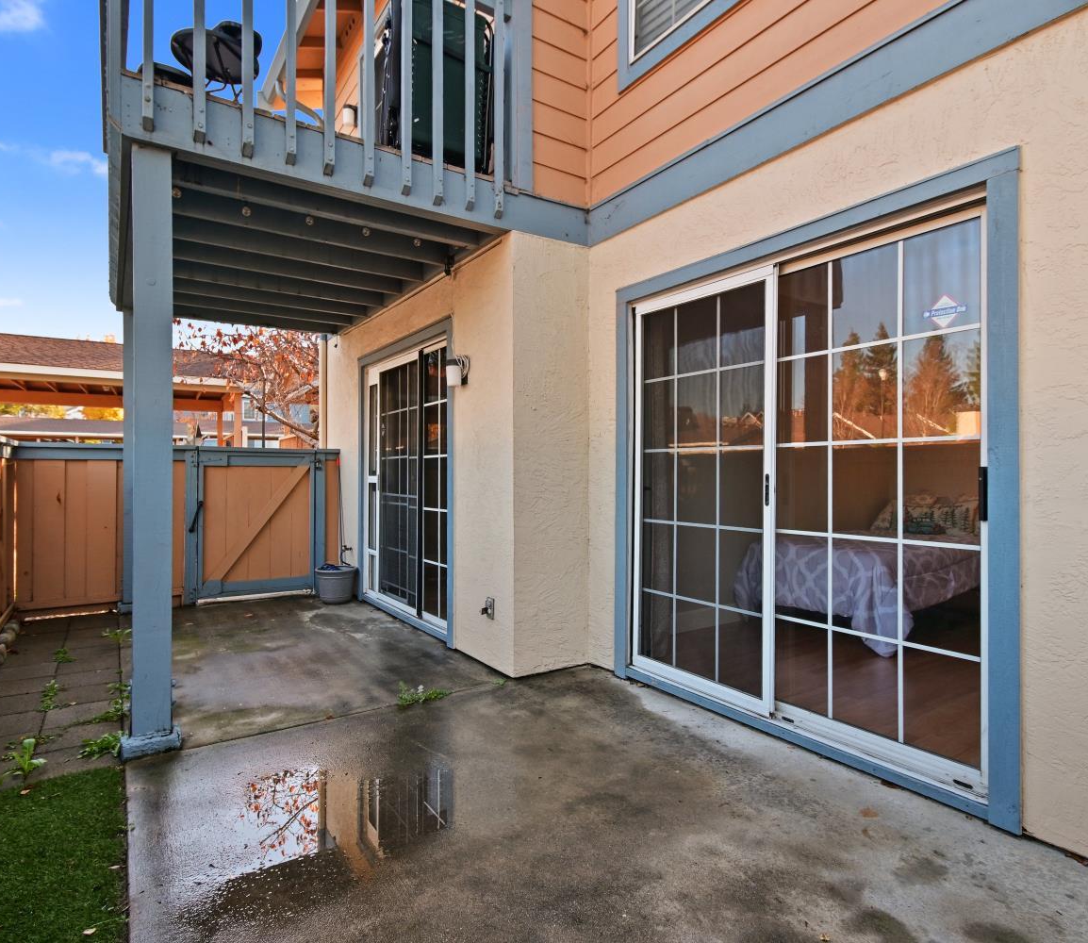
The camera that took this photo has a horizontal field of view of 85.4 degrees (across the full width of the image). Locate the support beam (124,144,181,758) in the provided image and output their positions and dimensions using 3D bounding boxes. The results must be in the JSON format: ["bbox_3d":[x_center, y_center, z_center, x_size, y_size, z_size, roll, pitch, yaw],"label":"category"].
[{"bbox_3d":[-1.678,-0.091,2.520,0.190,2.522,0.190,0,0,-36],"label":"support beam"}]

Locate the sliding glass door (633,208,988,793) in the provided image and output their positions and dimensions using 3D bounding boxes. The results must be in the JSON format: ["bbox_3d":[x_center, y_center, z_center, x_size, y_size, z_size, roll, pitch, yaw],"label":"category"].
[{"bbox_3d":[1.009,0.082,2.665,0.100,2.050,1.683,0,0,-36],"label":"sliding glass door"}]

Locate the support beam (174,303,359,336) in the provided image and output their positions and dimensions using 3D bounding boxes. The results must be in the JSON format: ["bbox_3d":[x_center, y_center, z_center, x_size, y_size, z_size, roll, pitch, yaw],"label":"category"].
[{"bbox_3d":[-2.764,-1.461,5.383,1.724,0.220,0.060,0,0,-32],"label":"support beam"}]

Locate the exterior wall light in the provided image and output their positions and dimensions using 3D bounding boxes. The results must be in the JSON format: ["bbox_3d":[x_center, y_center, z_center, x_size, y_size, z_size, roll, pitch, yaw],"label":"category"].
[{"bbox_3d":[-0.552,-0.635,3.724,0.135,0.195,0.110,0,0,-36],"label":"exterior wall light"}]

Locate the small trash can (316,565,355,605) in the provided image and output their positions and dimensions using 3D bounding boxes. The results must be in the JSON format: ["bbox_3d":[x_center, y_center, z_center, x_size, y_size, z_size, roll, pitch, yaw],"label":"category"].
[{"bbox_3d":[-1.880,1.020,5.340,0.360,0.300,0.360,0,0,0],"label":"small trash can"}]

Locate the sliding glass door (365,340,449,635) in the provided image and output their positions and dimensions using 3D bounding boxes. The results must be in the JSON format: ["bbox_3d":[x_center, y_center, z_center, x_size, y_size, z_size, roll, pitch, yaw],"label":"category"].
[{"bbox_3d":[-1.122,0.105,4.680,0.100,2.050,1.619,0,0,-36],"label":"sliding glass door"}]

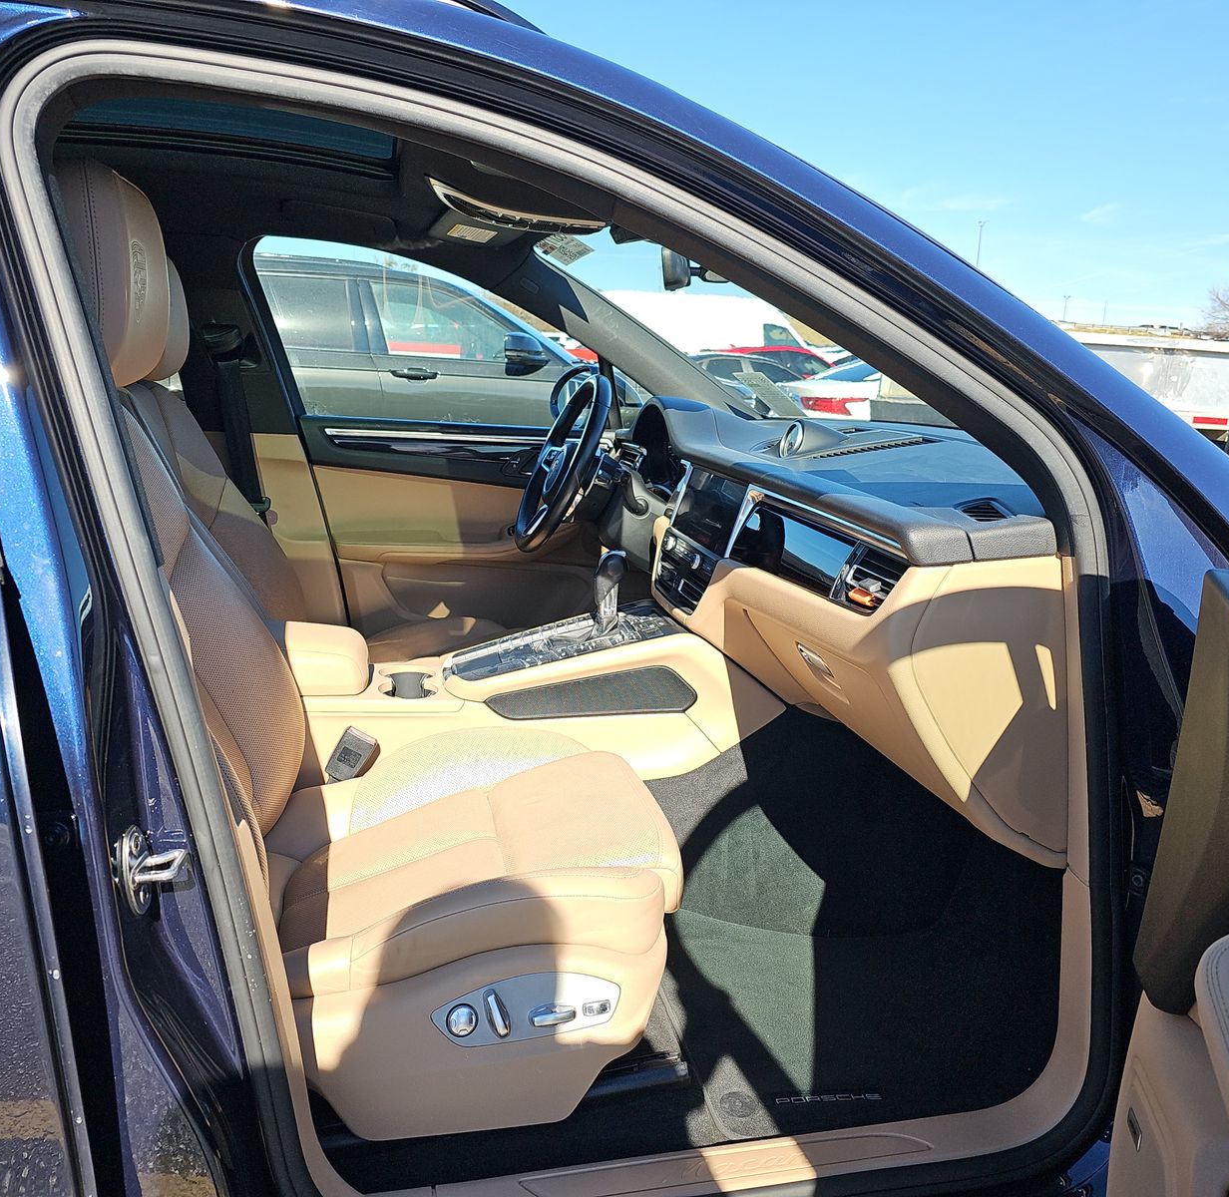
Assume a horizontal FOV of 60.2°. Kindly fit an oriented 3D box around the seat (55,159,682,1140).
[{"bbox_3d":[-0.314,0.042,1.282,0.782,1.056,0.518,-3,14,-11],"label":"seat"}]

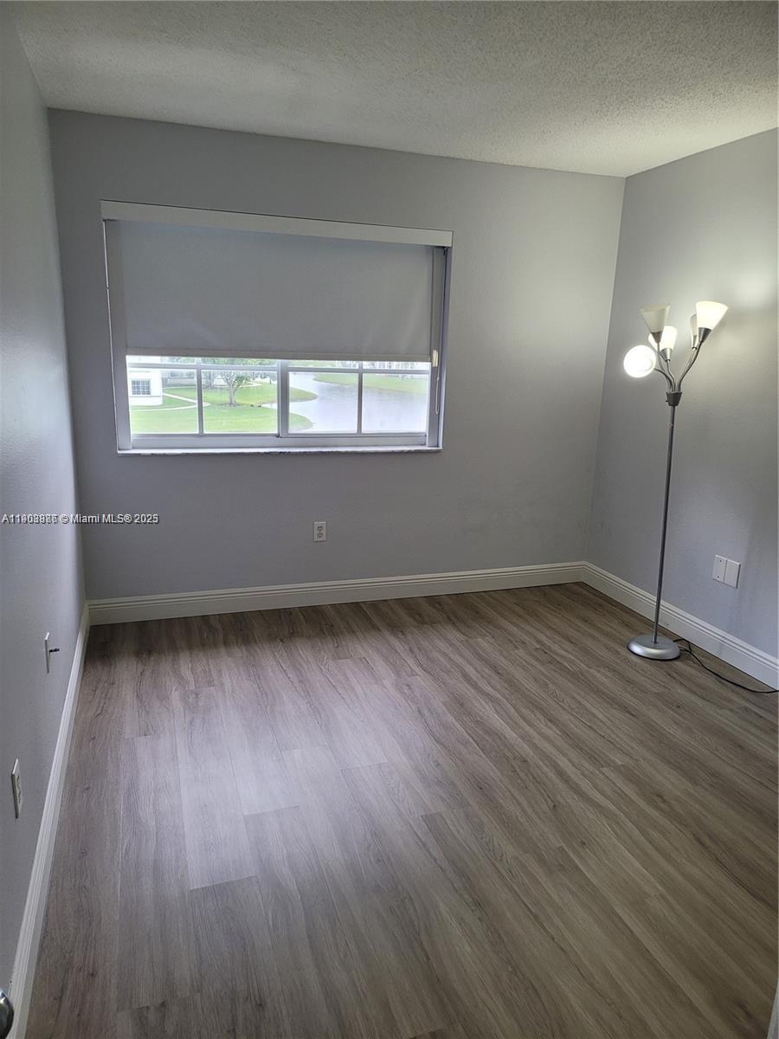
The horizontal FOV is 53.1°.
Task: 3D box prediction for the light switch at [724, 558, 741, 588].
[{"bbox_3d":[1.637,0.259,3.726,0.012,0.118,0.078,-3,15,-18],"label":"light switch"}]

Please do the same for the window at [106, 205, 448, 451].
[{"bbox_3d":[-0.518,-0.933,4.030,1.740,1.170,0.120,-3,14,-18],"label":"window"}]

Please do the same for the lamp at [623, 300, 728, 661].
[{"bbox_3d":[1.308,-0.168,3.676,0.460,1.680,0.460,-3,14,-18],"label":"lamp"}]

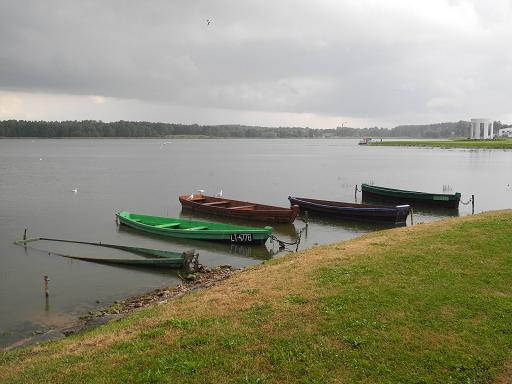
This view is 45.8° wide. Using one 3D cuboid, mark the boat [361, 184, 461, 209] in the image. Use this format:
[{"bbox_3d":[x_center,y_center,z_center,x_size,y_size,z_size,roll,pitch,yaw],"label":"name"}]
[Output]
[{"bbox_3d":[6.759,0.146,26.828,1.250,0.620,5.457,-4,6,-35],"label":"boat"}]

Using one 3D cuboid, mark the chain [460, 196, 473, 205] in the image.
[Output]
[{"bbox_3d":[8.473,0.342,24.385,0.550,0.310,0.080,5,7,41],"label":"chain"}]

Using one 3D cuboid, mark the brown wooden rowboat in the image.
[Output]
[{"bbox_3d":[-0.641,0.608,21.383,1.250,0.680,5.666,-5,7,-45],"label":"brown wooden rowboat"}]

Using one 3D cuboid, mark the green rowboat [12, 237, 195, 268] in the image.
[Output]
[{"bbox_3d":[-3.694,1.503,14.594,5.758,0.560,1.250,0,4,34],"label":"green rowboat"}]

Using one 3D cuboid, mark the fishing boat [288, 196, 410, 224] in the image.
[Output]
[{"bbox_3d":[3.167,0.617,21.509,1.250,0.640,5.401,-5,7,-41],"label":"fishing boat"}]

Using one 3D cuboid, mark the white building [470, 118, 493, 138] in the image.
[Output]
[{"bbox_3d":[66.733,-18.544,179.058,6.400,5.900,6.400,2,6,20],"label":"white building"}]

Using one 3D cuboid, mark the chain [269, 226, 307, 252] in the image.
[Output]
[{"bbox_3d":[0.821,1.237,15.795,1.050,0.620,0.350,-2,6,-24],"label":"chain"}]

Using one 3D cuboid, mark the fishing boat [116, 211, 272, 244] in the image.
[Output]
[{"bbox_3d":[-1.909,1.019,17.503,5.953,0.560,1.250,4,7,38],"label":"fishing boat"}]

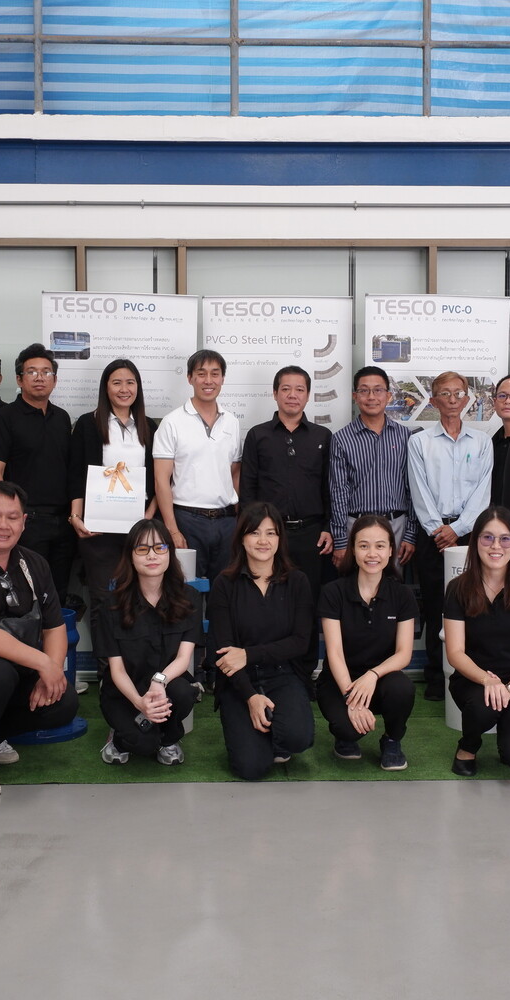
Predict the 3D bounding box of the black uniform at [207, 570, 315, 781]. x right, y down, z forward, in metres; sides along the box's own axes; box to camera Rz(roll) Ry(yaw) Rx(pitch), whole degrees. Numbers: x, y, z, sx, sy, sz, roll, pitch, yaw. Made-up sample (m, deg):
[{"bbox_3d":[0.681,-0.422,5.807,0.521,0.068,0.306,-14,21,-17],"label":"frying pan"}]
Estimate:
[{"bbox_3d":[0.025,0.653,4.240,0.440,0.750,0.540,0,1,-2],"label":"black uniform"}]

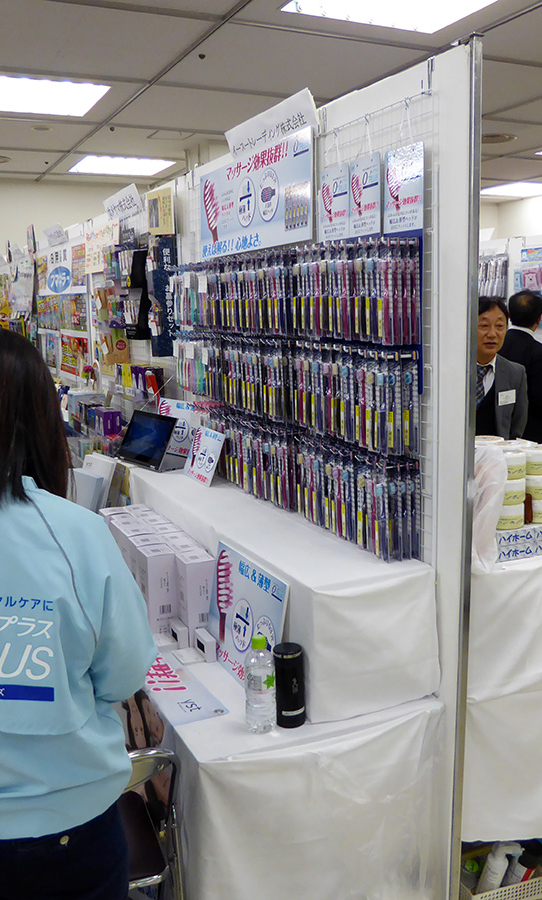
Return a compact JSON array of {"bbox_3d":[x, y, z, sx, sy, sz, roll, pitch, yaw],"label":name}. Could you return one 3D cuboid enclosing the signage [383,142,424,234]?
[{"bbox_3d":[0.294,-0.578,1.848,0.008,0.182,0.157,-6,11,-24],"label":"signage"}]

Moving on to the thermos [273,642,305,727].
[{"bbox_3d":[0.043,0.532,1.883,0.065,0.174,0.065,-1,10,0],"label":"thermos"}]

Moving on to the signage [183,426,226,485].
[{"bbox_3d":[-0.232,0.018,2.880,0.012,0.182,0.259,17,1,-26],"label":"signage"}]

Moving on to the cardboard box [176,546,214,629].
[{"bbox_3d":[-0.213,0.419,2.364,0.083,0.240,0.112,-6,11,-24],"label":"cardboard box"}]

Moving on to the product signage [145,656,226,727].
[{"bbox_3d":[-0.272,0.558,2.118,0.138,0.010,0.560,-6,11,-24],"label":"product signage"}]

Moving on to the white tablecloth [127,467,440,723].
[{"bbox_3d":[-0.074,0.324,2.526,0.323,0.317,1.477,-6,11,-24],"label":"white tablecloth"}]

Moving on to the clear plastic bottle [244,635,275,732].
[{"bbox_3d":[-0.022,0.507,1.810,0.065,0.207,0.065,-1,10,0],"label":"clear plastic bottle"}]

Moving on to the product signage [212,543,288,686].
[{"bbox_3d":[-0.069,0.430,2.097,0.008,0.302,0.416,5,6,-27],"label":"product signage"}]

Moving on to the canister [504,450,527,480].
[{"bbox_3d":[0.566,0.034,1.978,0.078,0.060,0.078,-6,11,-24],"label":"canister"}]

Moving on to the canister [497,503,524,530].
[{"bbox_3d":[0.568,0.153,1.999,0.078,0.060,0.078,-6,11,-24],"label":"canister"}]

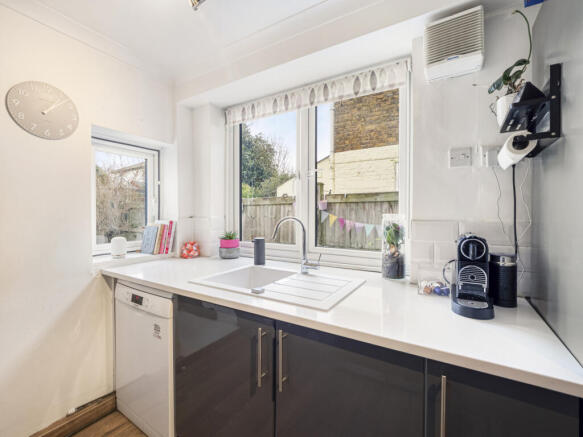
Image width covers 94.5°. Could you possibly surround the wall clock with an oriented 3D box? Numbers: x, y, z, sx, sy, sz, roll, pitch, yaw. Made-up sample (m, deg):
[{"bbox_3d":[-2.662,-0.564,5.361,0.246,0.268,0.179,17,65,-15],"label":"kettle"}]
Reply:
[{"bbox_3d":[-1.328,-0.574,1.449,0.035,0.290,0.290,0,1,33],"label":"wall clock"}]

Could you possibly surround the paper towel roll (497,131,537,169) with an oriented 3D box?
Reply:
[{"bbox_3d":[0.755,-0.228,0.914,0.077,0.077,0.238,0,1,33],"label":"paper towel roll"}]

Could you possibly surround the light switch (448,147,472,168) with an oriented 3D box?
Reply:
[{"bbox_3d":[0.764,-0.277,1.219,0.086,0.086,0.012,1,1,32],"label":"light switch"}]

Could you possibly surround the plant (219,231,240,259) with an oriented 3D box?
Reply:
[{"bbox_3d":[-0.503,0.208,2.178,0.160,0.221,0.160,0,0,0],"label":"plant"}]

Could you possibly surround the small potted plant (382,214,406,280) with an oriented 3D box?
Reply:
[{"bbox_3d":[0.569,0.155,1.487,0.119,0.344,0.119,0,1,33],"label":"small potted plant"}]

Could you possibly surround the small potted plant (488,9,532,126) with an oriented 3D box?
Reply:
[{"bbox_3d":[0.814,-0.558,1.006,0.142,0.430,0.132,0,1,33],"label":"small potted plant"}]

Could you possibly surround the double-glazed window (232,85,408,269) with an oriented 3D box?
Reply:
[{"bbox_3d":[0.067,-0.281,1.920,1.442,1.189,0.071,0,1,33],"label":"double-glazed window"}]

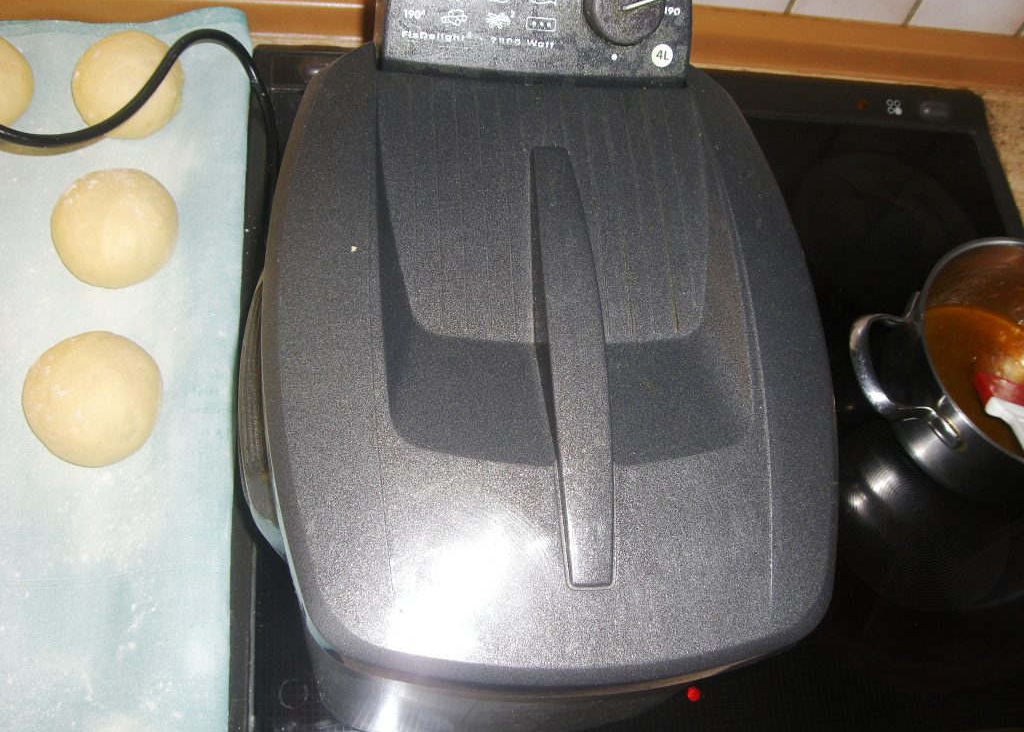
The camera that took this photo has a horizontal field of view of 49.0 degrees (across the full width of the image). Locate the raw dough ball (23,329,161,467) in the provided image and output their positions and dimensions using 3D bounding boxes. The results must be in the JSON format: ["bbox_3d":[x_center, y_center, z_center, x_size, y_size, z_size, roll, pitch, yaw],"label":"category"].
[{"bbox_3d":[-0.240,0.015,0.641,0.077,0.052,0.077,1,64,-11],"label":"raw dough ball"}]

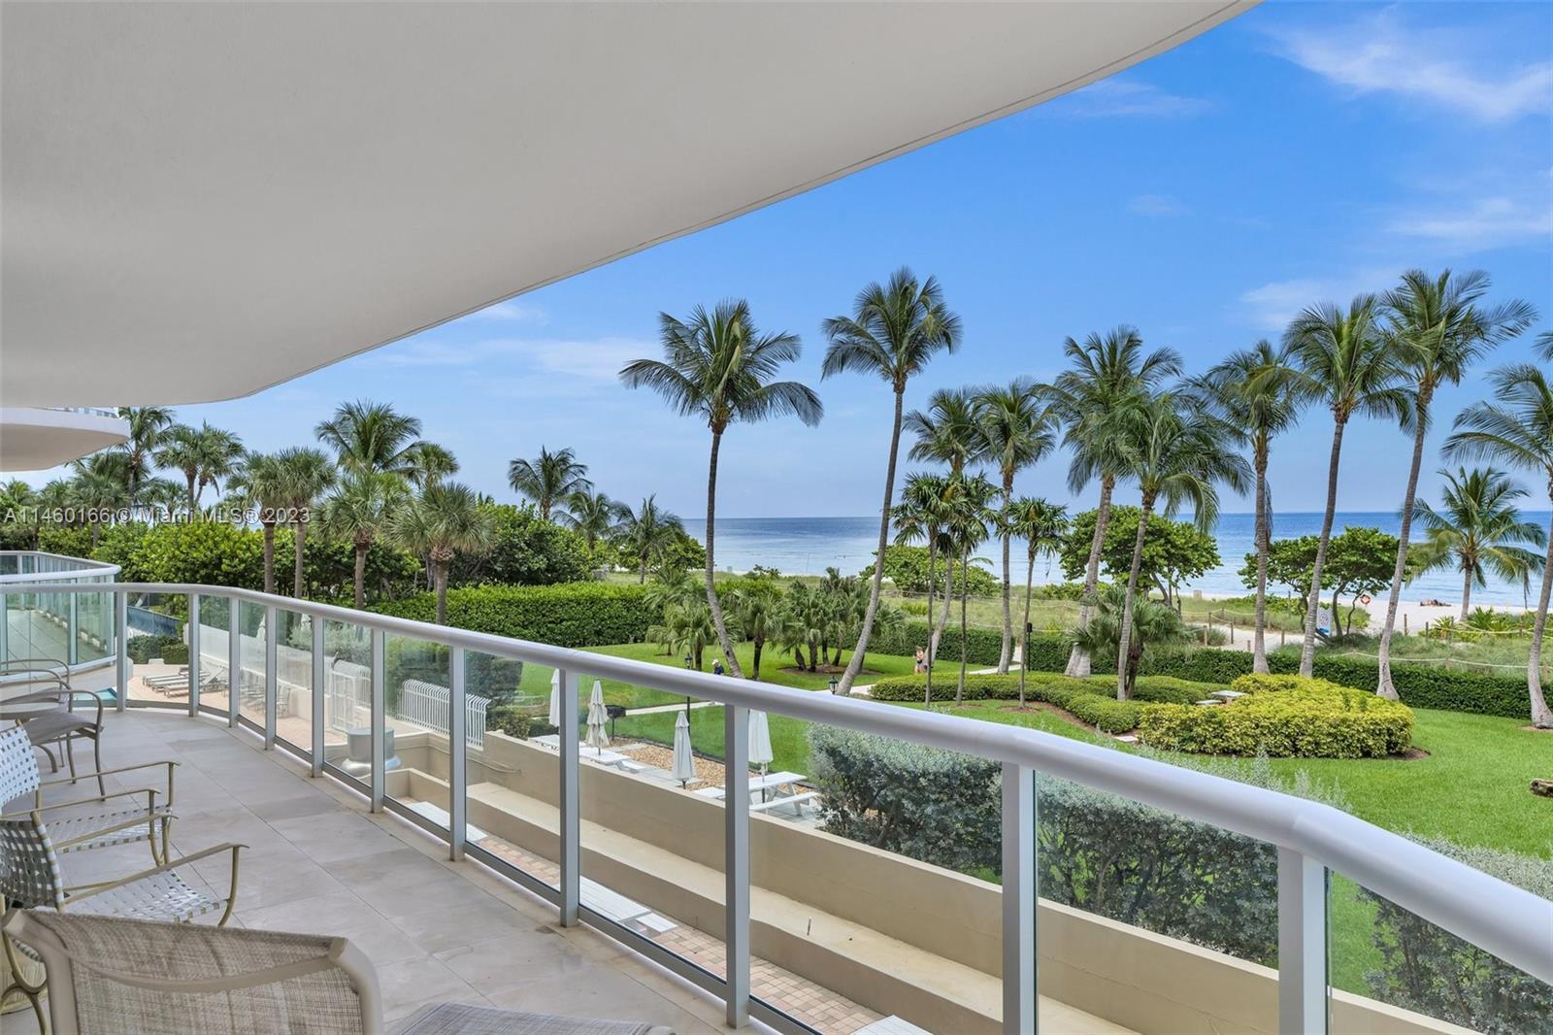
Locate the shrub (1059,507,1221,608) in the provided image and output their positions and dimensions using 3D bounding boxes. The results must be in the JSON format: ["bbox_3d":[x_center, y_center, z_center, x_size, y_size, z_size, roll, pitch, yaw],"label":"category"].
[{"bbox_3d":[24.578,2.913,70.000,10.800,7.304,9.000,0,0,0],"label":"shrub"}]

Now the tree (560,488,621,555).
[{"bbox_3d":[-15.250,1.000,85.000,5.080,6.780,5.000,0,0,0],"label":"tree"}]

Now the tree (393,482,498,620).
[{"bbox_3d":[-13.512,2.953,42.000,4.230,8.860,4.020,-1,0,0],"label":"tree"}]

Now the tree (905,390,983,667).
[{"bbox_3d":[7.740,0.501,47.500,3.900,12.919,4.200,0,0,9],"label":"tree"}]

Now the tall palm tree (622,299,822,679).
[{"bbox_3d":[-2.311,-1.142,43.800,8.400,16.200,7.600,0,0,-3],"label":"tall palm tree"}]

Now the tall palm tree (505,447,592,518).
[{"bbox_3d":[-15.780,0.999,72.000,5.990,11.960,5.690,-1,0,0],"label":"tall palm tree"}]

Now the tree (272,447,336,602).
[{"bbox_3d":[-25.563,1.837,56.000,3.410,11.290,3.240,-1,0,0],"label":"tree"}]

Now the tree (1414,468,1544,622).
[{"bbox_3d":[45.478,1.767,67.000,8.000,9.975,7.600,0,0,34],"label":"tree"}]

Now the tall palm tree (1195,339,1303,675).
[{"bbox_3d":[18.540,-0.170,40.500,4.370,13.530,4.400,0,0,0],"label":"tall palm tree"}]

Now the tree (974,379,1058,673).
[{"bbox_3d":[10.120,0.380,43.700,3.590,12.450,3.700,0,0,0],"label":"tree"}]

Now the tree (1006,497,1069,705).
[{"bbox_3d":[9.180,2.950,36.500,2.230,7.360,2.300,0,0,0],"label":"tree"}]

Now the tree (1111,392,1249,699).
[{"bbox_3d":[14.880,1.274,38.128,5.050,11.750,4.800,-1,0,0],"label":"tree"}]

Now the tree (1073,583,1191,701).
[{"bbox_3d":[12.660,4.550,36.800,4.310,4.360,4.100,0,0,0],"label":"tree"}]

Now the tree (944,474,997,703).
[{"bbox_3d":[7.240,2.647,38.600,2.050,8.553,2.100,0,0,11],"label":"tree"}]

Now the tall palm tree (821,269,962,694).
[{"bbox_3d":[4.487,-1.389,40.500,5.600,16.689,5.800,0,0,6],"label":"tall palm tree"}]

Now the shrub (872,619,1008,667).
[{"bbox_3d":[8.100,6.250,50.700,7.900,1.450,1.300,0,0,41],"label":"shrub"}]

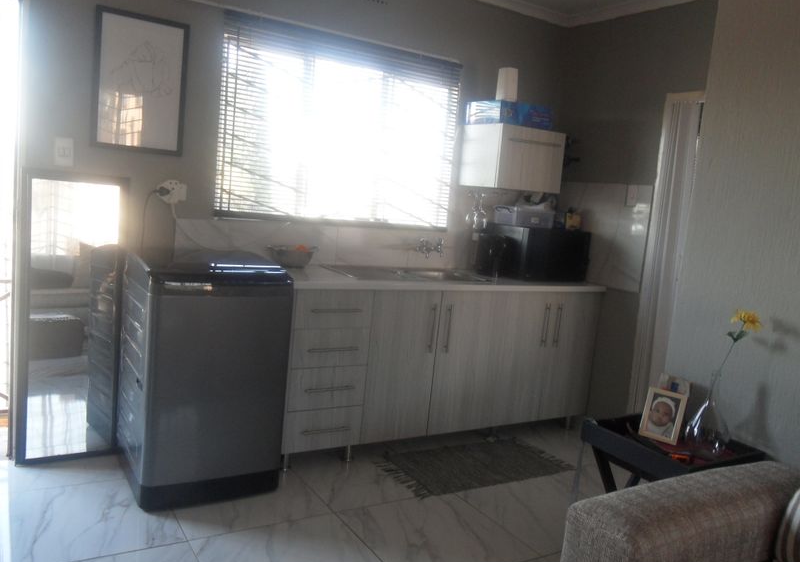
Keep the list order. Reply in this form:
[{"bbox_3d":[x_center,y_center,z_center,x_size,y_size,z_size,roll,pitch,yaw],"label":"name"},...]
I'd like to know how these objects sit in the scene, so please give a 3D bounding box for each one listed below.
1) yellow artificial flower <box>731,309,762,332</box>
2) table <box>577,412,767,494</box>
[{"bbox_3d":[1.244,0.142,2.323,0.110,0.080,0.110,7,8,13],"label":"yellow artificial flower"},{"bbox_3d":[1.000,0.853,2.488,0.465,0.540,0.485,1,9,-32],"label":"table"}]

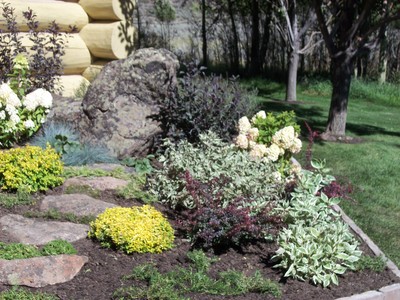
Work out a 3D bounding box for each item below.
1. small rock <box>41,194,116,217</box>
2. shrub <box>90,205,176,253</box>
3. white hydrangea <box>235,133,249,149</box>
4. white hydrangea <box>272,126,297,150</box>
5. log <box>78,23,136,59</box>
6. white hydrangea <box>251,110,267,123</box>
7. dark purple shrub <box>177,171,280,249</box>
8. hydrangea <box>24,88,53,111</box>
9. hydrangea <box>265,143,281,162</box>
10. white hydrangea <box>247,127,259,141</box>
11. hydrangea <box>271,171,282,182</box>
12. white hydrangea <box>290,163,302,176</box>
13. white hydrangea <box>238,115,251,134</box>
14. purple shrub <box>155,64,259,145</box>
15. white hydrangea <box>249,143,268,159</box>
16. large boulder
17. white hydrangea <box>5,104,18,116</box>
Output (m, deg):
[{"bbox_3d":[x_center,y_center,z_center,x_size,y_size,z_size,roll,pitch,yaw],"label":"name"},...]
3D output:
[{"bbox_3d":[-0.891,0.421,5.600,0.600,0.090,0.400,0,9,0],"label":"small rock"},{"bbox_3d":[-0.451,0.524,4.950,0.570,0.320,0.520,0,9,0],"label":"shrub"},{"bbox_3d":[0.318,-0.073,5.750,0.107,0.116,0.102,0,12,0],"label":"white hydrangea"},{"bbox_3d":[0.714,-0.097,6.350,0.200,0.200,0.180,0,9,0],"label":"white hydrangea"},{"bbox_3d":[-0.950,-1.136,7.770,0.500,0.370,0.370,9,13,42],"label":"log"},{"bbox_3d":[0.510,-0.292,6.550,0.135,0.110,0.120,0,9,0],"label":"white hydrangea"},{"bbox_3d":[0.176,0.368,4.650,0.631,0.390,0.500,0,12,0],"label":"dark purple shrub"},{"bbox_3d":[-1.376,-0.430,6.400,0.235,0.185,0.200,0,9,0],"label":"hydrangea"},{"bbox_3d":[0.608,0.021,6.300,0.135,0.160,0.130,0,9,0],"label":"hydrangea"},{"bbox_3d":[0.409,-0.129,5.850,0.093,0.104,0.089,0,12,0],"label":"white hydrangea"},{"bbox_3d":[0.560,0.194,5.500,0.088,0.084,0.084,0,12,0],"label":"hydrangea"},{"bbox_3d":[0.720,0.145,5.600,0.089,0.099,0.085,0,12,0],"label":"white hydrangea"},{"bbox_3d":[0.382,-0.210,6.450,0.105,0.150,0.105,0,9,0],"label":"white hydrangea"},{"bbox_3d":[0.061,-0.415,7.000,0.970,0.800,0.880,0,9,0],"label":"purple shrub"},{"bbox_3d":[0.440,0.004,5.650,0.150,0.114,0.114,0,12,0],"label":"white hydrangea"},{"bbox_3d":[-0.629,-0.415,6.700,0.874,0.900,0.700,0,12,0],"label":"large boulder"},{"bbox_3d":[-1.606,-0.337,6.400,0.119,0.097,0.097,0,12,0],"label":"white hydrangea"}]

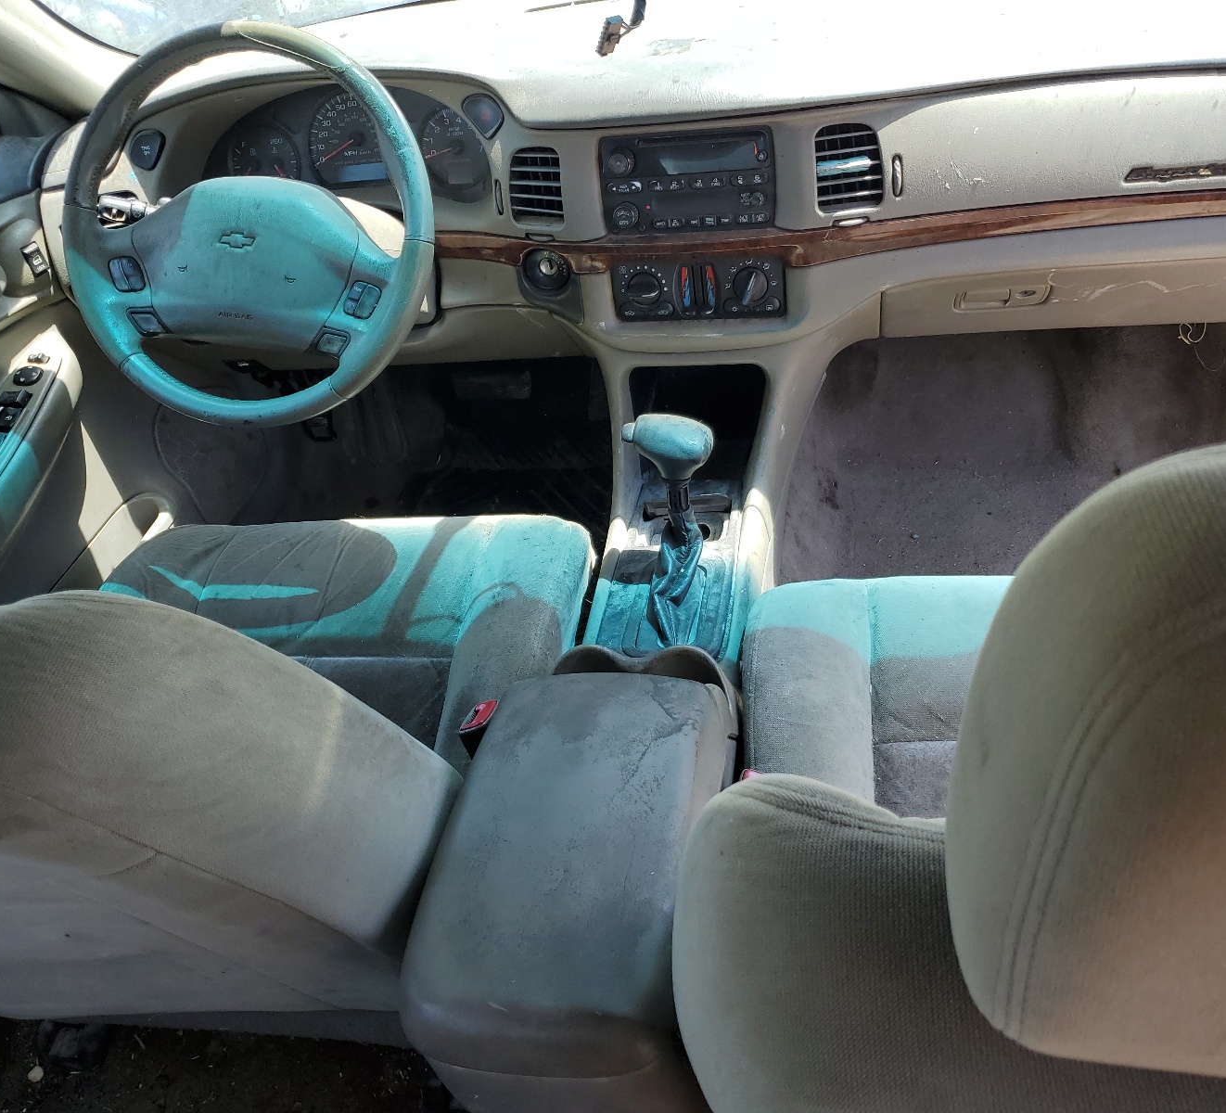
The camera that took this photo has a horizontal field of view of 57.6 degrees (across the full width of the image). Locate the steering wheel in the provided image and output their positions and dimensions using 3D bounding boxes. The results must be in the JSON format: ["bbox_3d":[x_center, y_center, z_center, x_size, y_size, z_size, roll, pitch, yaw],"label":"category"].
[{"bbox_3d":[-0.353,-0.319,1.105,0.385,0.385,0.100,5,7,10],"label":"steering wheel"}]

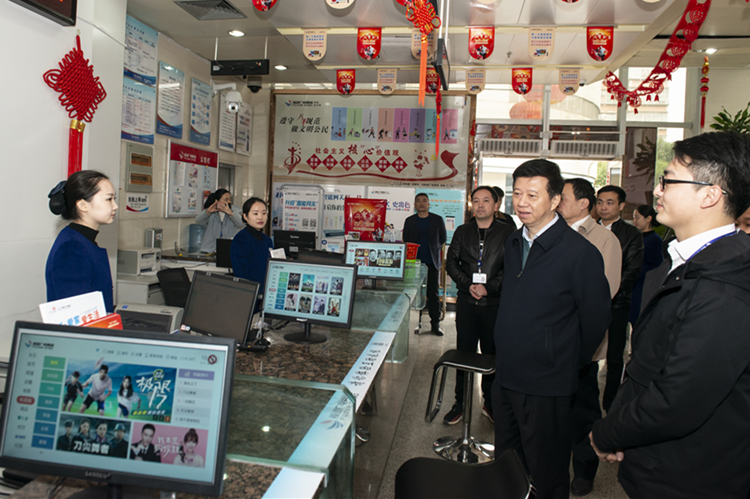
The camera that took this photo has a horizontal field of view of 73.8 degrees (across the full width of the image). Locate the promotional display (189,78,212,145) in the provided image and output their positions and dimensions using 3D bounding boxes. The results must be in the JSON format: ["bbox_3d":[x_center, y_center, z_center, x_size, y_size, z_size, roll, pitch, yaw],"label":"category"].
[{"bbox_3d":[-2.205,-1.732,6.383,0.020,0.765,0.515,3,5,9],"label":"promotional display"}]

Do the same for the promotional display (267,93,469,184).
[{"bbox_3d":[-0.068,-1.643,7.500,3.000,1.340,0.040,3,4,11],"label":"promotional display"}]

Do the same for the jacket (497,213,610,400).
[{"bbox_3d":[0.670,0.214,1.909,0.310,0.690,0.500,0,6,-31],"label":"jacket"}]

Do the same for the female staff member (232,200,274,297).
[{"bbox_3d":[-0.900,0.378,3.657,0.330,1.530,0.440,7,6,35],"label":"female staff member"}]

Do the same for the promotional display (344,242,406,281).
[{"bbox_3d":[0.008,0.124,4.140,0.495,0.400,0.180,3,4,7],"label":"promotional display"}]

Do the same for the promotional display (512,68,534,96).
[{"bbox_3d":[1.711,-1.944,5.796,0.228,0.308,0.020,4,5,9],"label":"promotional display"}]

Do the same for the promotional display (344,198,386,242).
[{"bbox_3d":[-0.138,0.041,6.900,0.580,1.500,0.150,3,4,8],"label":"promotional display"}]

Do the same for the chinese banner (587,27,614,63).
[{"bbox_3d":[1.991,-1.810,4.410,0.228,0.300,0.020,4,5,9],"label":"chinese banner"}]

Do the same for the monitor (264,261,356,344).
[{"bbox_3d":[-0.338,0.263,2.580,0.495,0.405,0.190,4,4,18],"label":"monitor"}]

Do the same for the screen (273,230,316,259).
[{"bbox_3d":[-0.957,-0.026,5.973,0.510,0.370,0.180,4,5,10],"label":"screen"}]

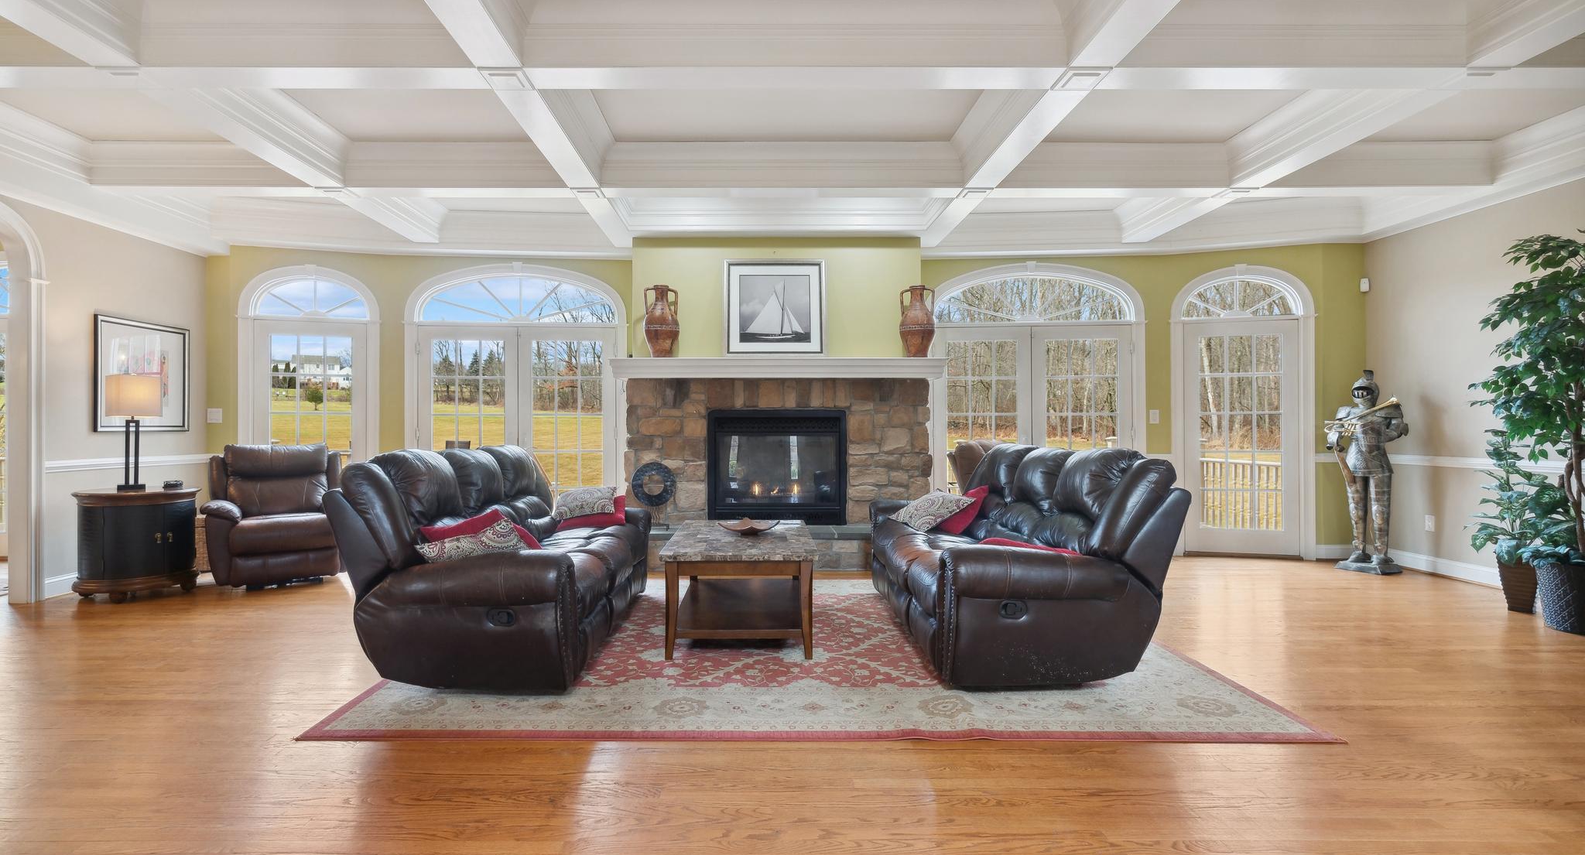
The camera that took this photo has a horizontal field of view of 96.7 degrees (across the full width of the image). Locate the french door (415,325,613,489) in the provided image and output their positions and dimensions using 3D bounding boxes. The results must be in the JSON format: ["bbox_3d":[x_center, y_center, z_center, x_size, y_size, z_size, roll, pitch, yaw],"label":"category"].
[{"bbox_3d":[-2.530,0.100,6.530,1.800,2.050,0.080,0,0,-4],"label":"french door"}]

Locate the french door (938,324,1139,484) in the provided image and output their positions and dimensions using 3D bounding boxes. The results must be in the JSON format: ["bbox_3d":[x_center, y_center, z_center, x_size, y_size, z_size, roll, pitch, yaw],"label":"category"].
[{"bbox_3d":[2.152,0.104,6.343,1.758,2.060,0.061,0,0,5],"label":"french door"}]

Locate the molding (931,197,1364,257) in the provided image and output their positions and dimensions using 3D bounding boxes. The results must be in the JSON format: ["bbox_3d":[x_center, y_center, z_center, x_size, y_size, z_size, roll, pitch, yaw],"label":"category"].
[{"bbox_3d":[2.990,-1.747,6.230,3.680,0.330,0.420,0,0,7],"label":"molding"}]

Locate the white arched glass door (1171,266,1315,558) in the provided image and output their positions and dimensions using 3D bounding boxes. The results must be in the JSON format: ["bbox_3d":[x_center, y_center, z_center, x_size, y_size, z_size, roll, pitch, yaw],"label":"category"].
[{"bbox_3d":[3.860,-0.136,6.030,1.090,2.490,0.130,0,0,16],"label":"white arched glass door"}]

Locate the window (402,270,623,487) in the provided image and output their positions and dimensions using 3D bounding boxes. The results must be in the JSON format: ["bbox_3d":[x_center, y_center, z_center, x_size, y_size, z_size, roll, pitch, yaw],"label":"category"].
[{"bbox_3d":[-2.510,-0.178,6.370,1.920,2.580,0.130,0,0,-7],"label":"window"}]

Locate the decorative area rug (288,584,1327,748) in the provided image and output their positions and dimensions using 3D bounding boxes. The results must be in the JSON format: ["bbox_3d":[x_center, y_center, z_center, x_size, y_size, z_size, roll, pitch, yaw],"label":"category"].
[{"bbox_3d":[0.075,1.118,3.860,3.740,0.016,2.680,0,0,-1],"label":"decorative area rug"}]

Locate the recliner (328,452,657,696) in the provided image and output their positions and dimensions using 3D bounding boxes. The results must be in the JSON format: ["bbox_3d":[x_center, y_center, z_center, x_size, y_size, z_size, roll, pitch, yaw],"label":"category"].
[{"bbox_3d":[-1.435,0.605,3.860,1.050,1.000,1.920,0,0,-1],"label":"recliner"}]

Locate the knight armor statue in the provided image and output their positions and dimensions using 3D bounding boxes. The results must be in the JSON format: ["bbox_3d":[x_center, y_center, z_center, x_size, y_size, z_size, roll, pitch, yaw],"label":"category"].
[{"bbox_3d":[4.550,0.335,5.570,0.360,1.590,0.540,0,0,-42],"label":"knight armor statue"}]

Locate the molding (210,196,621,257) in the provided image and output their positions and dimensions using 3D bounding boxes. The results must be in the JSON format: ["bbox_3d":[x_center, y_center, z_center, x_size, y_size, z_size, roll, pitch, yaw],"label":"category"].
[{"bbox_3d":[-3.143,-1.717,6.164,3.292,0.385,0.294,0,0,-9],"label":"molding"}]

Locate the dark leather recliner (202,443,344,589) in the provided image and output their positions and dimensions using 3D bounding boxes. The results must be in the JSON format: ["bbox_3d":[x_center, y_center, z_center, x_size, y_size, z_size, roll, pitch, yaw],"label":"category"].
[{"bbox_3d":[-3.860,0.610,5.360,0.930,1.000,0.950,0,0,-37],"label":"dark leather recliner"}]

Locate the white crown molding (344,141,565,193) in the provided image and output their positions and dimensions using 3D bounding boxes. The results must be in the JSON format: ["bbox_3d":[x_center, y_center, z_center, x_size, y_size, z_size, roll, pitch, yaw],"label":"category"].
[{"bbox_3d":[-2.283,-1.765,4.750,1.530,0.280,0.130,0,0,0],"label":"white crown molding"}]

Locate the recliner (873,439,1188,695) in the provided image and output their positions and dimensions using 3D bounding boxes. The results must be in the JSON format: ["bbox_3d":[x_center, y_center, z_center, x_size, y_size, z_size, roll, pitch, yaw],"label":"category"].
[{"bbox_3d":[1.105,0.605,3.900,1.070,1.000,2.000,0,0,-2],"label":"recliner"}]

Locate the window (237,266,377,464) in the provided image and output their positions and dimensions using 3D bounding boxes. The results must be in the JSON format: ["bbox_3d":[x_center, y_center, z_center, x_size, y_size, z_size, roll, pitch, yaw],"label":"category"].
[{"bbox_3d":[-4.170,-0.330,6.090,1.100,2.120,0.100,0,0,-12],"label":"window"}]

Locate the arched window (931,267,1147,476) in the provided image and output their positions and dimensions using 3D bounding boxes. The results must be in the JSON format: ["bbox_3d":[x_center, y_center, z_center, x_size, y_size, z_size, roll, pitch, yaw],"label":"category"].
[{"bbox_3d":[2.190,-0.170,6.440,1.960,2.620,0.120,0,0,4],"label":"arched window"}]

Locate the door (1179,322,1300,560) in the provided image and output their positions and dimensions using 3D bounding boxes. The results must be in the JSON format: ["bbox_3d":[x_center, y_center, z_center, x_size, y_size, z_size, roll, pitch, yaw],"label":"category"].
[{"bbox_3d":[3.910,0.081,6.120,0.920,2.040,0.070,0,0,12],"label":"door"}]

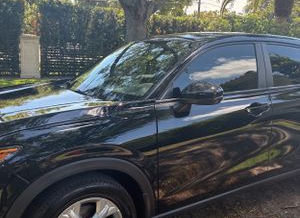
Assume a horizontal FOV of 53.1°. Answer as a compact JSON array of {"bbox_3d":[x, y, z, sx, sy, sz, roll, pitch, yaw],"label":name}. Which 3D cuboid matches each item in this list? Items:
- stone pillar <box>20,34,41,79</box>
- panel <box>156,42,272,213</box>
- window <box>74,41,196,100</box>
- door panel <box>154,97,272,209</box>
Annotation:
[{"bbox_3d":[-5.298,-2.331,13.382,0.820,1.960,0.820,-1,9,-19],"label":"stone pillar"},{"bbox_3d":[0.483,0.047,2.306,1.170,1.180,0.280,-4,10,-35],"label":"panel"},{"bbox_3d":[-0.217,-0.381,2.671,0.870,0.170,1.380,-43,29,-23],"label":"window"},{"bbox_3d":[0.515,0.268,2.284,1.170,0.740,0.170,-4,10,-35],"label":"door panel"}]

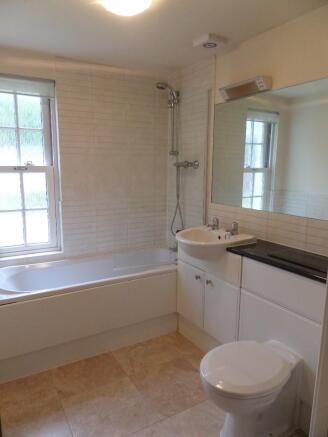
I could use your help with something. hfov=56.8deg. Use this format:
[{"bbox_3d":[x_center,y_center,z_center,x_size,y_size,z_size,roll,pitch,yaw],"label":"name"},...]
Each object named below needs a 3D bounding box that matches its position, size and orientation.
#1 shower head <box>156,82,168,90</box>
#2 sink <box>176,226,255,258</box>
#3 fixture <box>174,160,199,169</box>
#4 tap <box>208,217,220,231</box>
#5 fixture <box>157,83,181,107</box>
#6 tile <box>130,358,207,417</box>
[{"bbox_3d":[-0.009,-1.141,2.617,0.095,0.055,0.090,-5,11,-30],"label":"shower head"},{"bbox_3d":[0.314,0.194,2.164,0.510,0.175,0.520,-5,11,-30],"label":"sink"},{"bbox_3d":[0.198,-0.463,2.613,0.080,0.060,0.320,-5,11,-30],"label":"fixture"},{"bbox_3d":[0.378,0.039,2.291,0.115,0.100,0.050,-5,11,-30],"label":"tap"},{"bbox_3d":[0.039,-1.089,2.650,0.200,0.200,0.085,-5,11,-30],"label":"fixture"},{"bbox_3d":[0.080,1.019,1.862,0.420,0.010,0.400,-5,11,-30],"label":"tile"}]

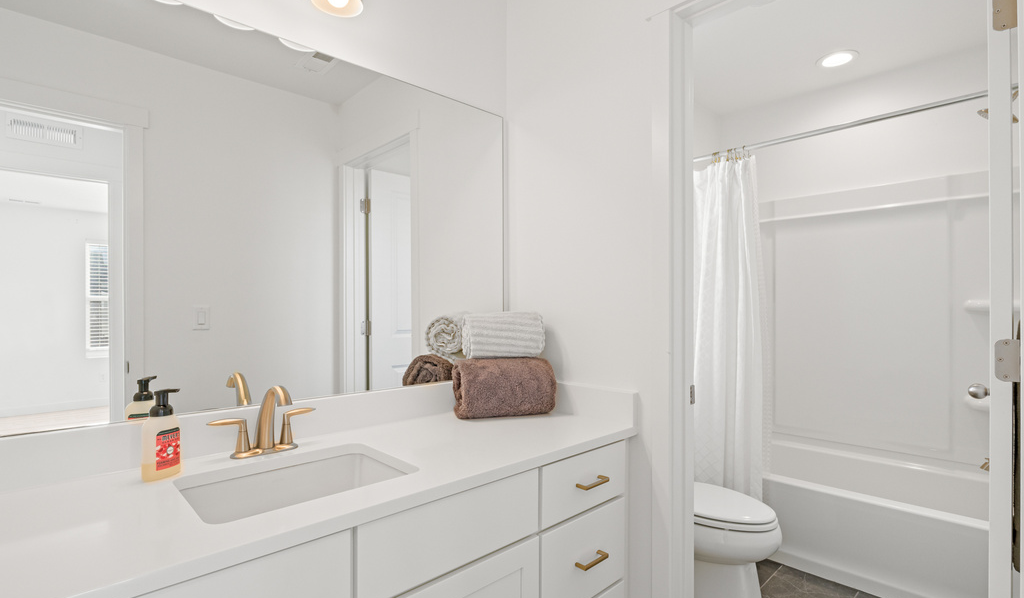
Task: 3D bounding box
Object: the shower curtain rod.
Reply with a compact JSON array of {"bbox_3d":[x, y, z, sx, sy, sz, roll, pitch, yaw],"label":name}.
[{"bbox_3d":[1.398,-0.767,2.220,0.027,0.027,1.520,1,-1,-45],"label":"shower curtain rod"}]

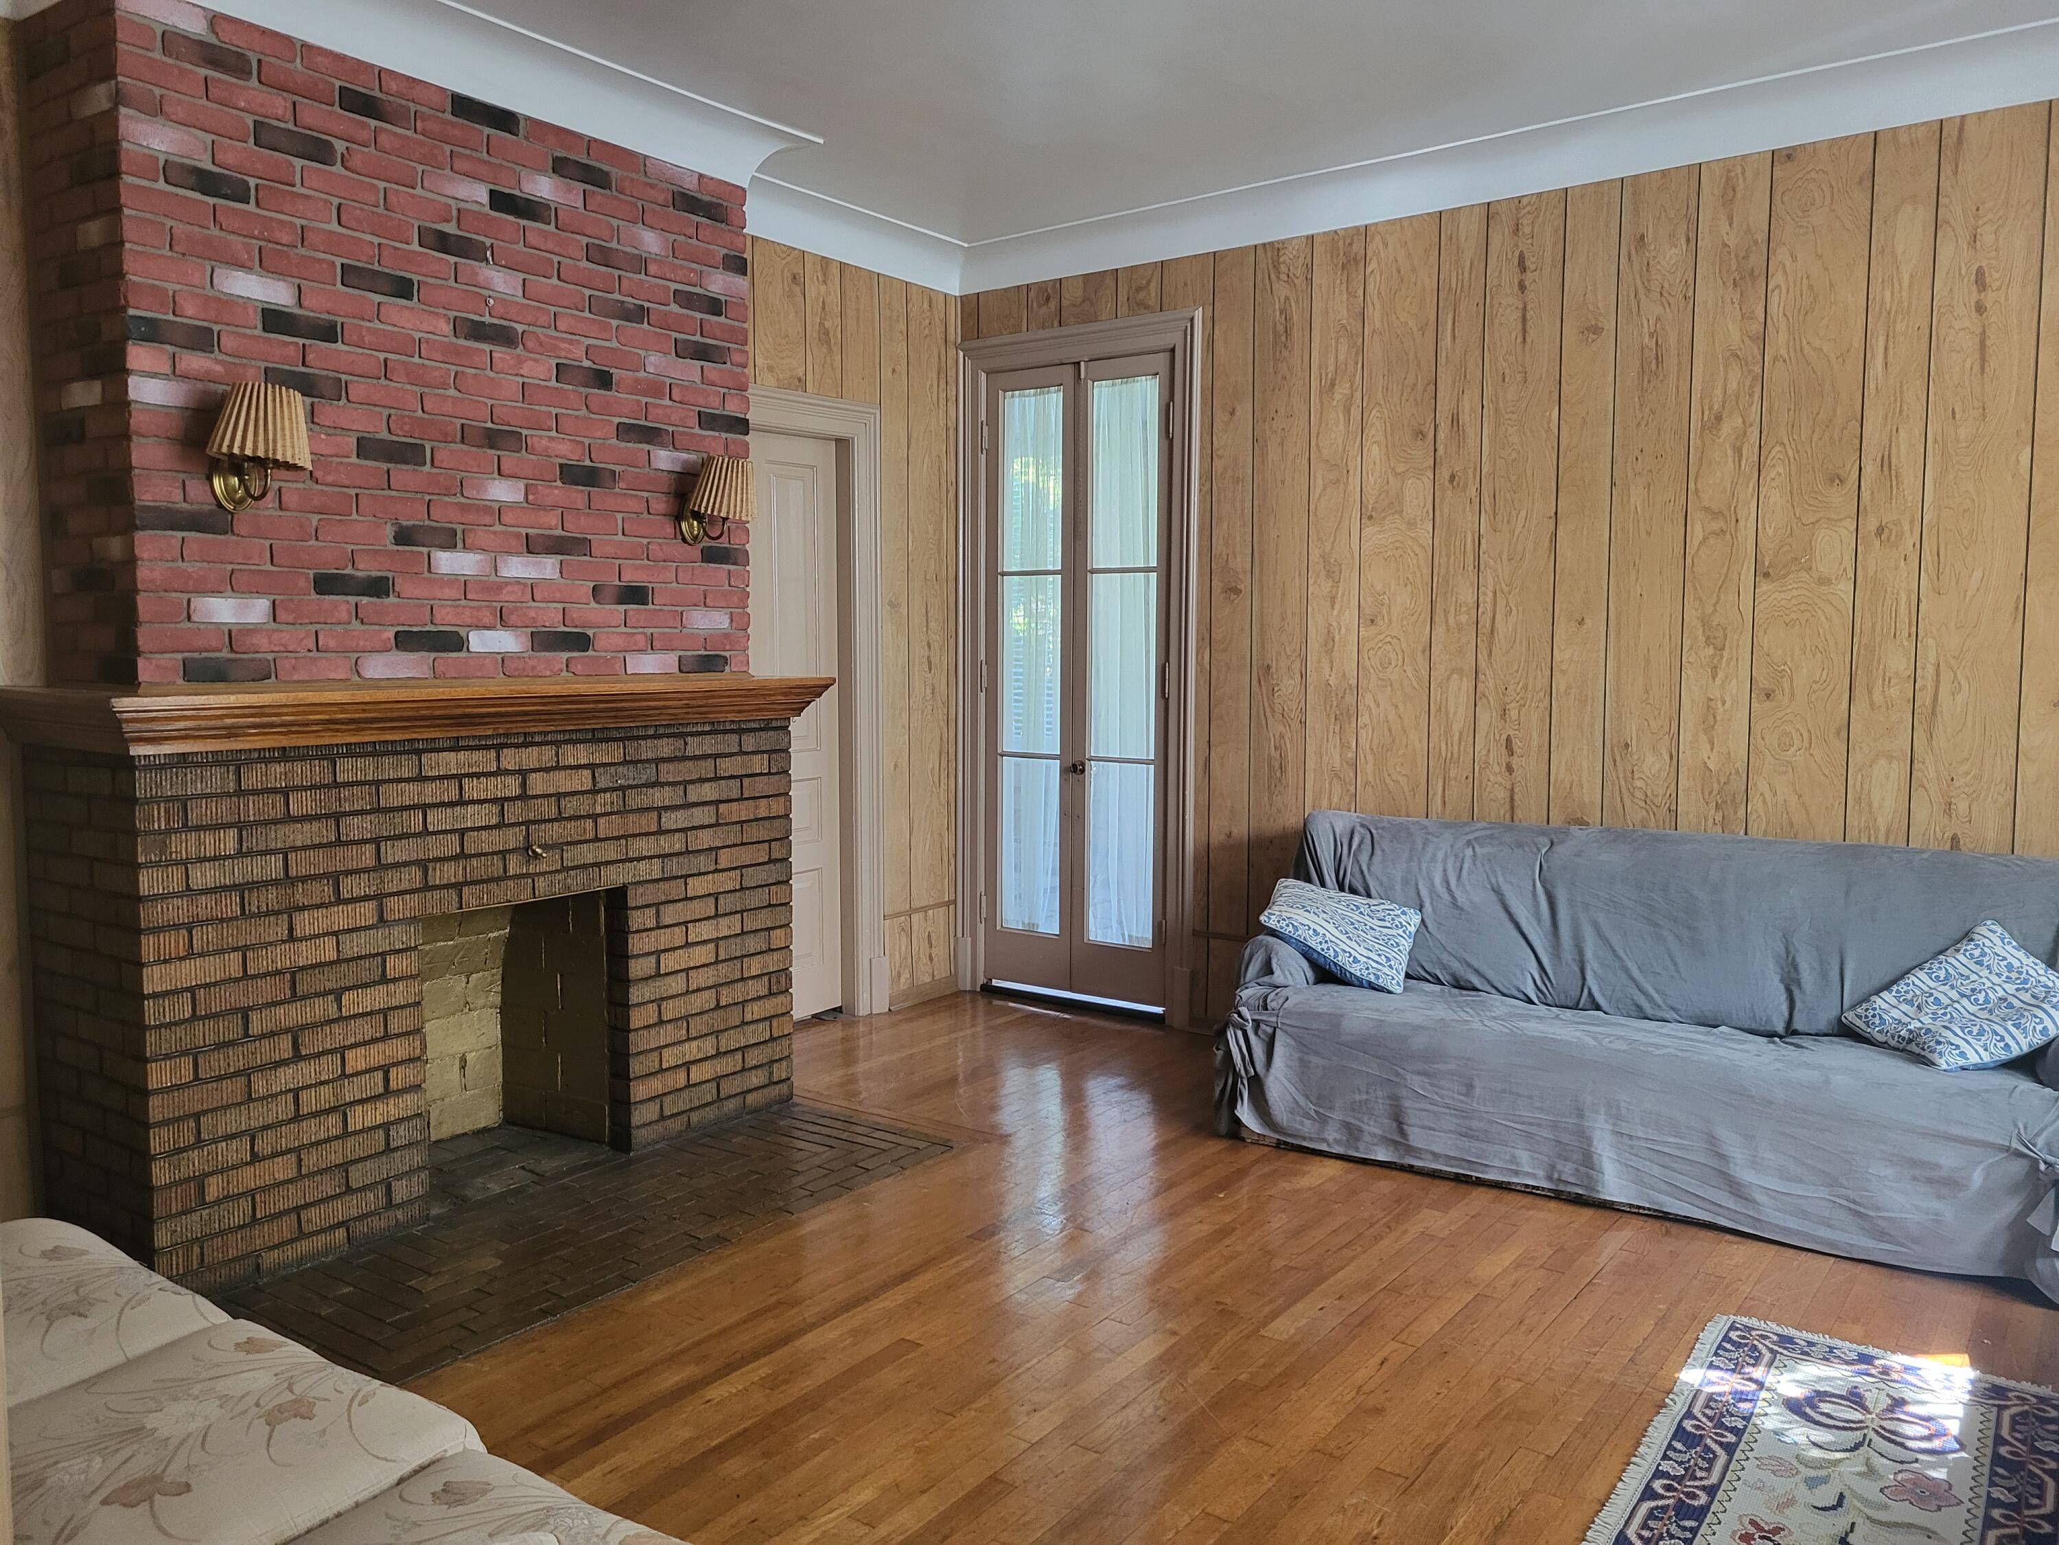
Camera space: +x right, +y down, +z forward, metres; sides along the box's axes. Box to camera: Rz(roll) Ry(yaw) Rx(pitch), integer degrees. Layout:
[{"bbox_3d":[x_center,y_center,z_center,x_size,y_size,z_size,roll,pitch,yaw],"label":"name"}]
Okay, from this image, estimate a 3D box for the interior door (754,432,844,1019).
[{"bbox_3d":[-0.954,-0.143,5.443,0.045,2.125,0.800,3,6,35],"label":"interior door"}]

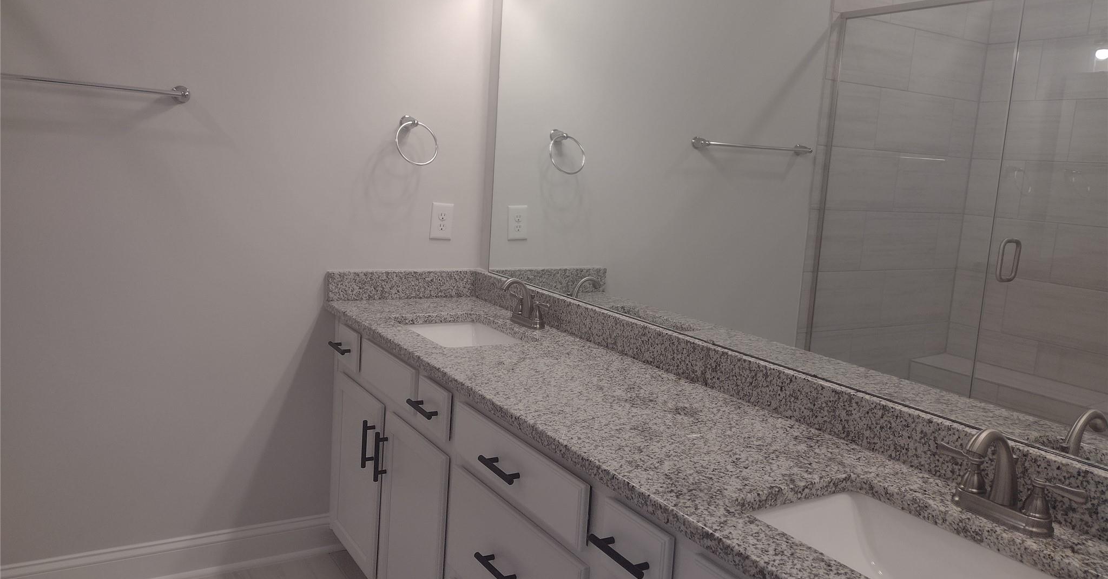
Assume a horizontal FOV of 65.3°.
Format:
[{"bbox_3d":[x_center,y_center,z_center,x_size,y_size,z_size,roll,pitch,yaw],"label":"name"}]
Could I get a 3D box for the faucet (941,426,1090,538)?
[{"bbox_3d":[0.680,0.286,1.345,0.150,0.152,0.246,-1,10,-31],"label":"faucet"}]

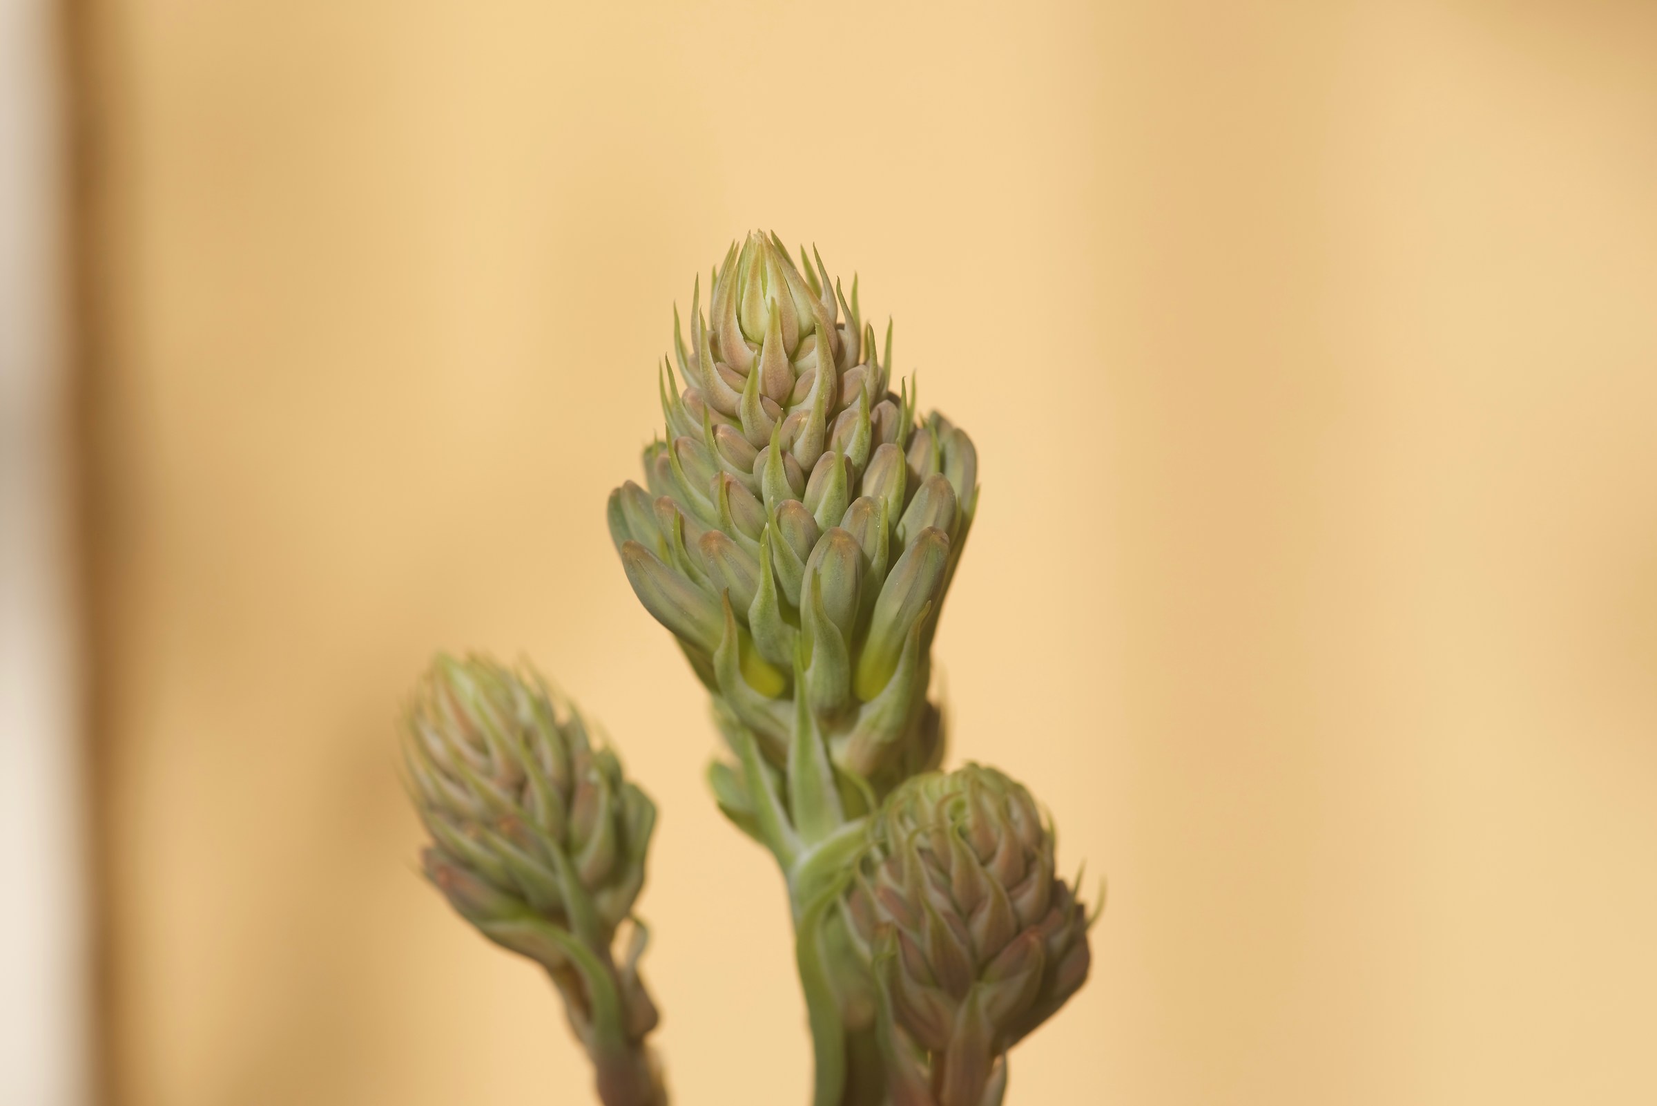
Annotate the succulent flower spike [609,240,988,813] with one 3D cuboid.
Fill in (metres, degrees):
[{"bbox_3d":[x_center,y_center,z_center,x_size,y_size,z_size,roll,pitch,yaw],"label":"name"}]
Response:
[{"bbox_3d":[-0.003,-0.004,0.480,0.038,0.061,0.038,-7,15,0],"label":"succulent flower spike"}]

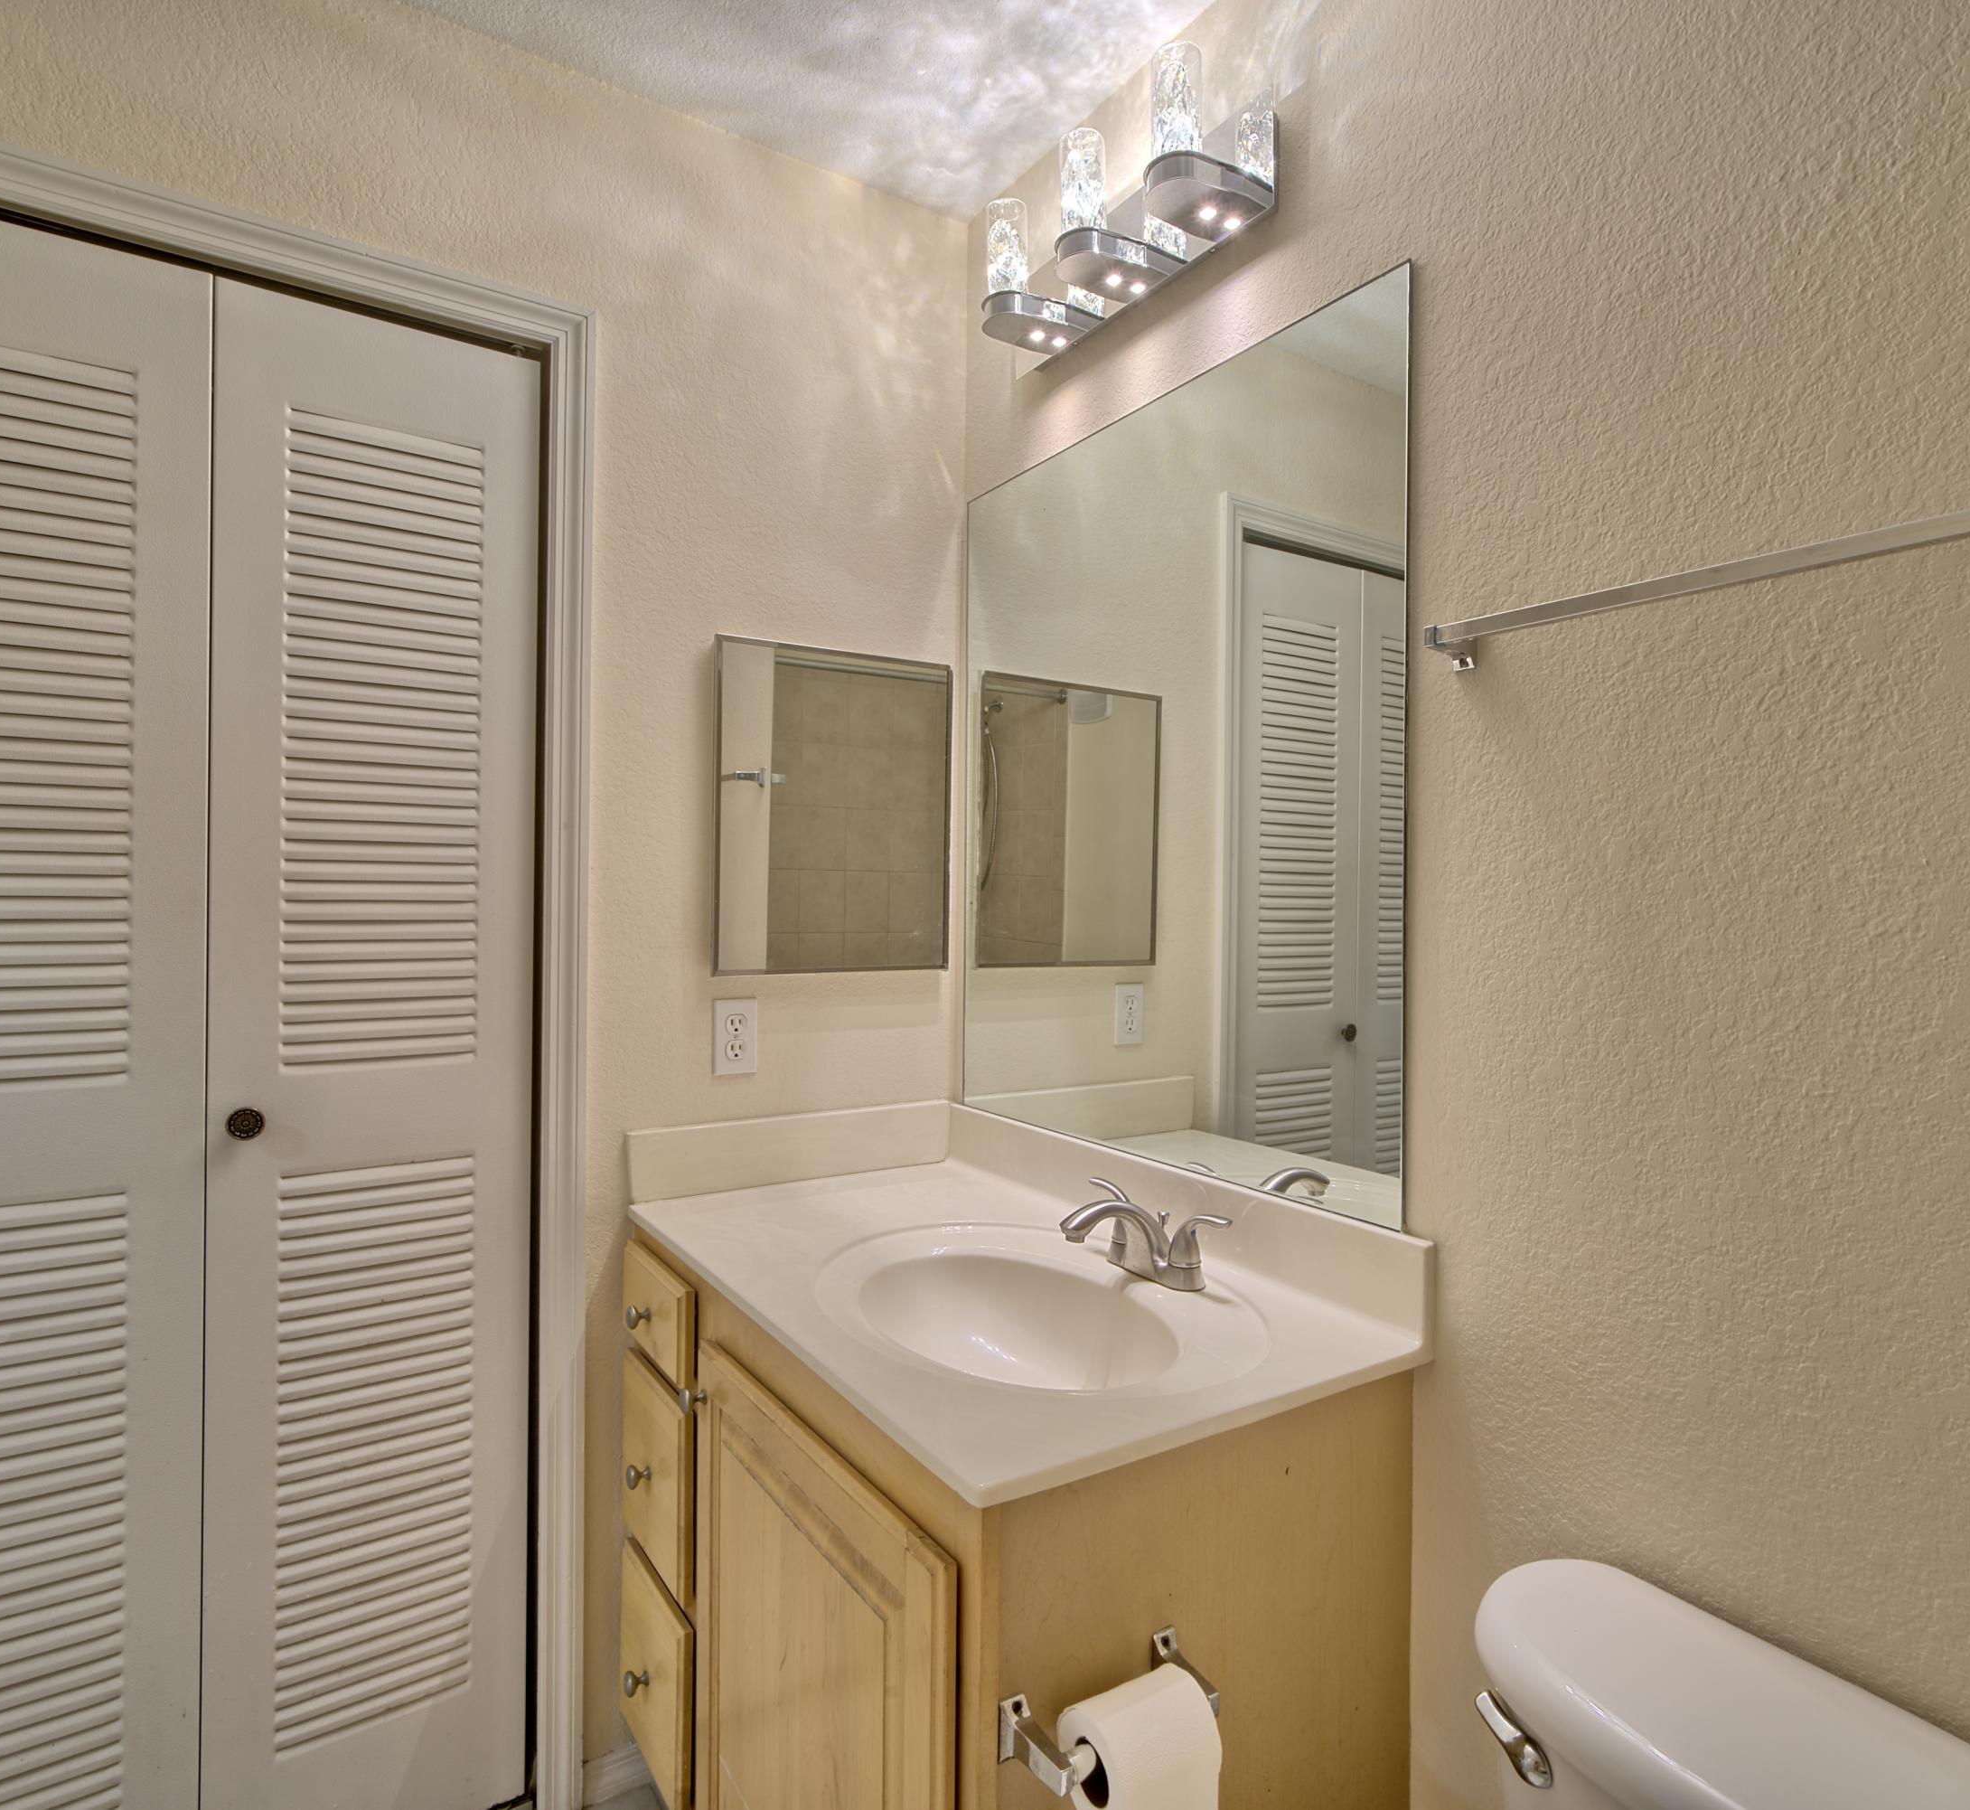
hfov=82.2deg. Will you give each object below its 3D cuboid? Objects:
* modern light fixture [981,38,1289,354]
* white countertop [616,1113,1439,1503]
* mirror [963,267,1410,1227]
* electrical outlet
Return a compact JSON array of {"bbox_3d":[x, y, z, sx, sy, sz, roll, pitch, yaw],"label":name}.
[{"bbox_3d":[0.148,-0.905,1.496,0.140,0.195,0.527,0,0,-33],"label":"modern light fixture"},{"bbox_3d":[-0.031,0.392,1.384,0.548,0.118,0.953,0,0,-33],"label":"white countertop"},{"bbox_3d":[0.199,-0.168,1.529,0.010,1.003,0.859,0,0,-33],"label":"mirror"},{"bbox_3d":[-0.377,0.203,1.721,0.069,0.115,0.008,0,0,-33],"label":"electrical outlet"}]

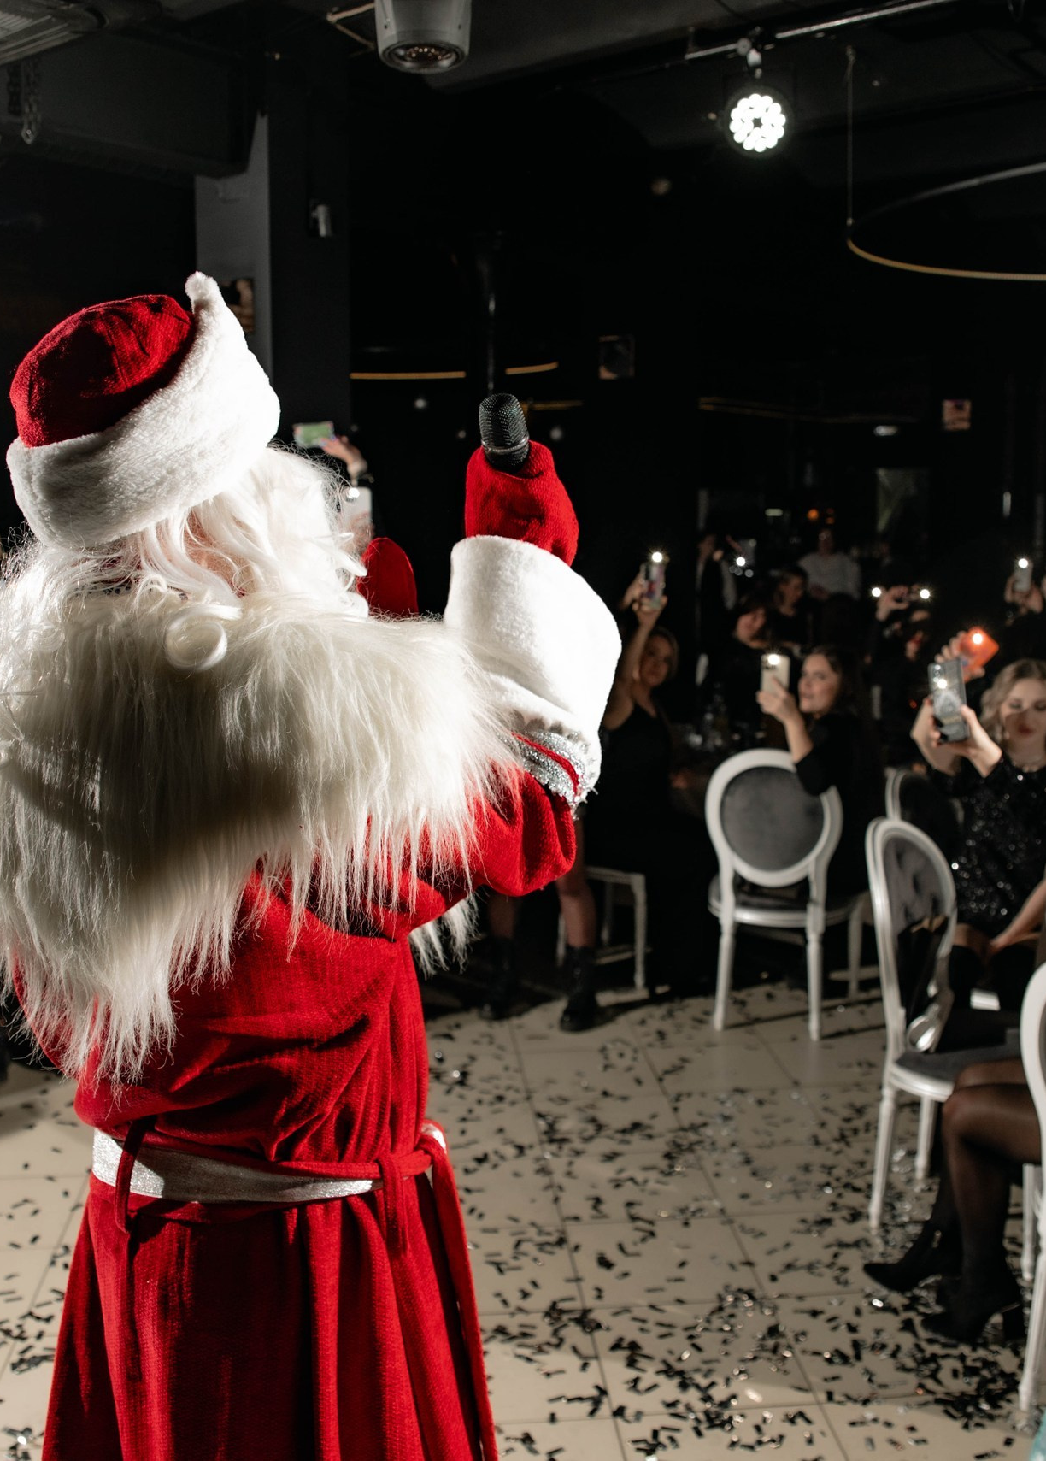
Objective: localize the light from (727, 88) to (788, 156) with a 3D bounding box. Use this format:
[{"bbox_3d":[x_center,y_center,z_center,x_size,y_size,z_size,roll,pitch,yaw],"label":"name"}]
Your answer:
[{"bbox_3d":[0.733,-1.898,4.550,0.210,0.220,0.170,1,22,12],"label":"light"}]

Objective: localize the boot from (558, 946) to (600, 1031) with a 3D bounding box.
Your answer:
[{"bbox_3d":[0.204,0.879,5.075,0.110,0.255,0.260,2,8,19],"label":"boot"}]

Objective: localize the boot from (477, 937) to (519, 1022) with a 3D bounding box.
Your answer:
[{"bbox_3d":[-0.083,0.865,5.186,0.110,0.255,0.260,2,8,19],"label":"boot"}]

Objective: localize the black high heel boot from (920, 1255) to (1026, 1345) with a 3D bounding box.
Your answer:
[{"bbox_3d":[0.950,1.179,3.075,0.220,0.180,0.090,1,8,9],"label":"black high heel boot"}]

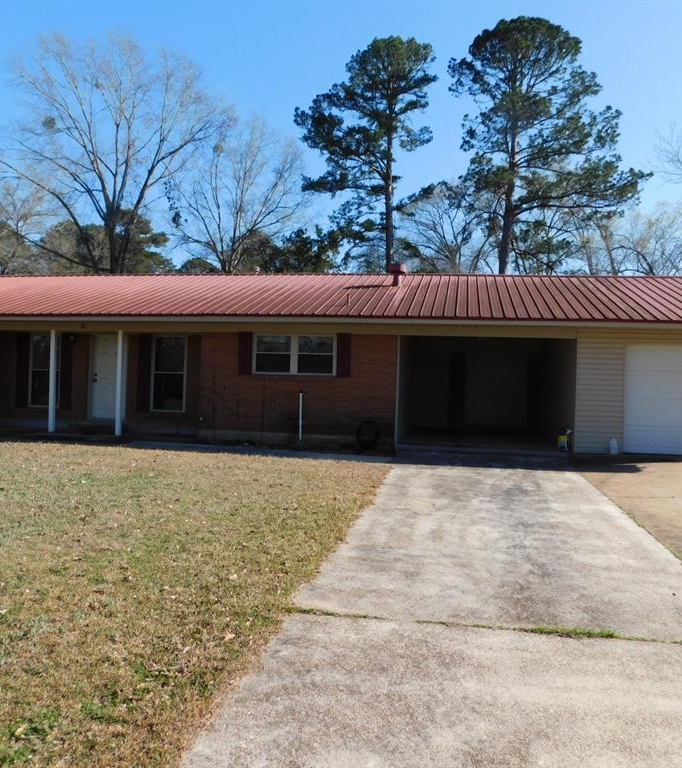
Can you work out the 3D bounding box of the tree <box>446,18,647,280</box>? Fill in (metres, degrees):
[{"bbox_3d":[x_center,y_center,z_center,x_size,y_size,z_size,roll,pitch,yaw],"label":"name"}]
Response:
[{"bbox_3d":[11.162,-9.332,37.044,10.444,21.301,9.400,2,1,16],"label":"tree"}]

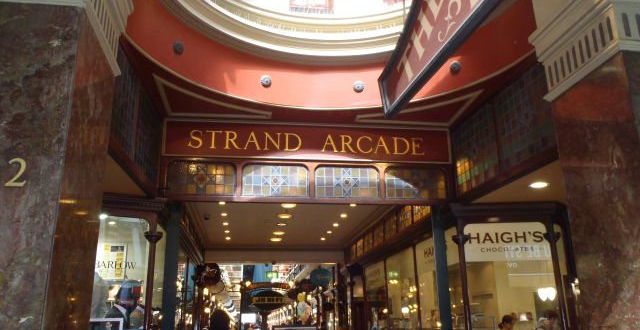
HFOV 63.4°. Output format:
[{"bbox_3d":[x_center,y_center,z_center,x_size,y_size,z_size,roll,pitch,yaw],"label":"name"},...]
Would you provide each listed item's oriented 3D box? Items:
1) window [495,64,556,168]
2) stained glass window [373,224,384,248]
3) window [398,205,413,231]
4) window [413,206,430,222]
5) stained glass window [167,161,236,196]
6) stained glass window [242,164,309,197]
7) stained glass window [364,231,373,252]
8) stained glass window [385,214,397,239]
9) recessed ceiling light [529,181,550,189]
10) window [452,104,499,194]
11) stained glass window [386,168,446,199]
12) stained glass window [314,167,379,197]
[{"bbox_3d":[2.238,-0.528,5.700,0.080,0.898,1.151,2,-17,-8],"label":"window"},{"bbox_3d":[1.328,1.590,11.719,0.080,0.409,0.864,2,-17,-8],"label":"stained glass window"},{"bbox_3d":[1.482,0.921,9.104,0.050,0.400,0.860,1,-17,-8],"label":"window"},{"bbox_3d":[1.612,0.647,8.215,0.050,0.400,0.860,1,-17,-8],"label":"window"},{"bbox_3d":[-1.604,0.203,7.047,0.910,0.455,0.050,1,-17,-8],"label":"stained glass window"},{"bbox_3d":[-0.609,0.230,7.184,0.900,0.450,0.050,1,-17,-8],"label":"stained glass window"},{"bbox_3d":[1.187,1.887,12.671,0.080,0.401,0.842,2,-17,-8],"label":"stained glass window"},{"bbox_3d":[1.471,1.293,10.759,0.080,0.399,0.907,2,-17,-8],"label":"stained glass window"},{"bbox_3d":[2.654,0.248,6.273,0.190,0.050,0.190,1,-17,-8],"label":"recessed ceiling light"},{"bbox_3d":[2.050,-0.175,6.926,0.050,0.930,1.250,1,-17,-8],"label":"window"},{"bbox_3d":[1.389,0.262,7.476,0.925,0.484,0.080,2,-17,-8],"label":"stained glass window"},{"bbox_3d":[0.396,0.238,7.337,0.929,0.473,0.080,2,-17,-8],"label":"stained glass window"}]

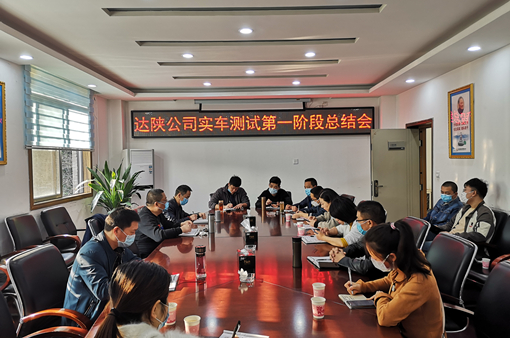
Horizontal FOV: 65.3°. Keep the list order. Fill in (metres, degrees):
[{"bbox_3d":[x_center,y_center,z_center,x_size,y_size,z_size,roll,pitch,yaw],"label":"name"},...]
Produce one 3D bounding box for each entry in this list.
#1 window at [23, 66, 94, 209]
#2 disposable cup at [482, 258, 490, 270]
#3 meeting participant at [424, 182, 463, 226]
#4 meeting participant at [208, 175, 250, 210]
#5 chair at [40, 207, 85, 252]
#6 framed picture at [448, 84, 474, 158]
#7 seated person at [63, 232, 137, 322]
[{"bbox_3d":[-2.638,-0.372,5.536,0.120,1.650,1.840,-1,1,0],"label":"window"},{"bbox_3d":[2.085,0.856,3.580,0.073,0.086,0.073,-1,1,1],"label":"disposable cup"},{"bbox_3d":[2.039,0.764,4.364,0.720,1.260,0.540,-1,1,-22],"label":"meeting participant"},{"bbox_3d":[-0.395,0.749,6.445,0.620,1.270,0.750,-1,1,1],"label":"meeting participant"},{"bbox_3d":[-2.105,0.953,4.701,0.610,1.000,0.590,-1,1,12],"label":"chair"},{"bbox_3d":[2.531,-0.563,4.915,0.030,0.870,0.610,-1,1,0],"label":"framed picture"},{"bbox_3d":[-0.885,0.851,2.462,0.750,1.270,0.580,-1,1,4],"label":"seated person"}]

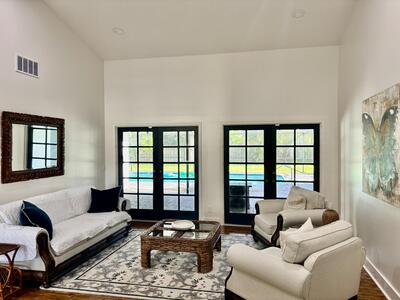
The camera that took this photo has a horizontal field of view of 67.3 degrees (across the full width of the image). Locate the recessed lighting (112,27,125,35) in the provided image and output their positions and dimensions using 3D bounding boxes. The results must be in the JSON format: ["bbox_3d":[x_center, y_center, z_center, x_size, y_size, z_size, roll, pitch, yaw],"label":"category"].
[{"bbox_3d":[-1.523,-2.233,5.638,0.200,0.035,0.200,2,-12,0],"label":"recessed lighting"}]

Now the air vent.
[{"bbox_3d":[-2.602,-1.262,4.557,0.030,0.250,0.450,0,1,11],"label":"air vent"}]

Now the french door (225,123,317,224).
[{"bbox_3d":[1.444,0.523,6.121,1.891,2.056,0.080,0,1,11],"label":"french door"}]

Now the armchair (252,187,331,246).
[{"bbox_3d":[1.592,1.152,5.362,0.980,0.860,1.000,0,1,-16],"label":"armchair"}]

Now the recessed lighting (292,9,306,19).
[{"bbox_3d":[1.633,-2.251,4.945,0.200,0.035,0.200,0,-12,11],"label":"recessed lighting"}]

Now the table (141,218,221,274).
[{"bbox_3d":[-0.219,1.381,4.417,0.980,0.425,0.950,0,1,11],"label":"table"}]

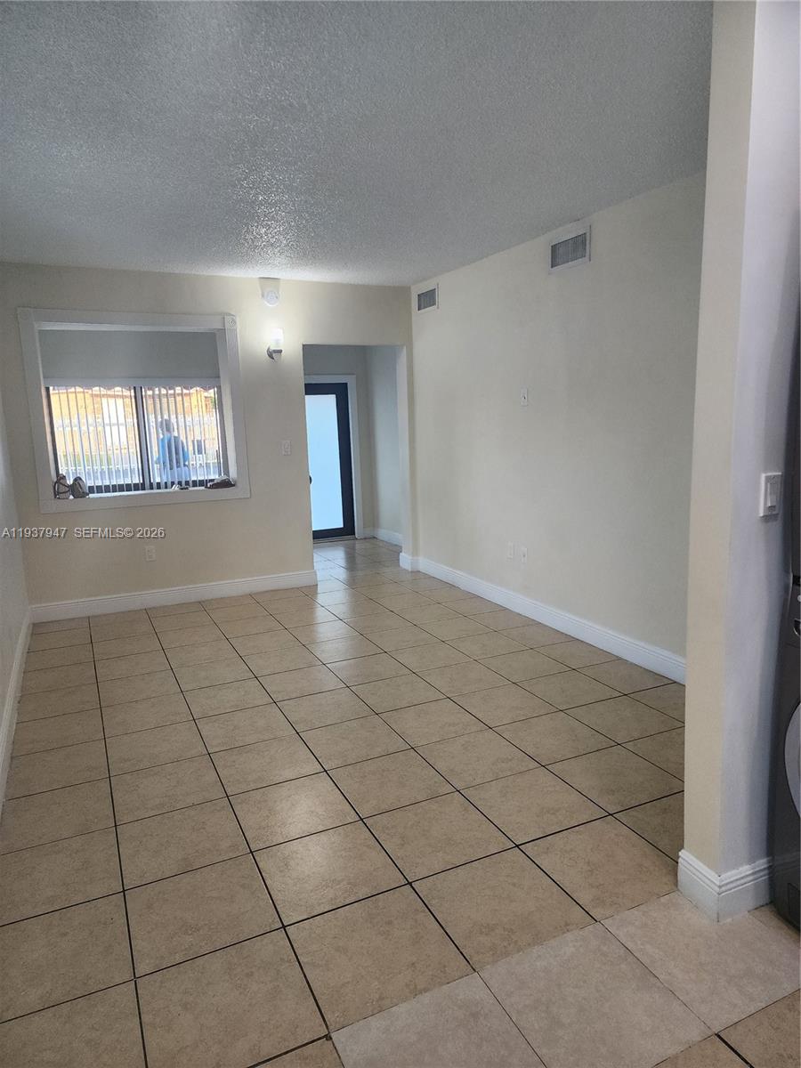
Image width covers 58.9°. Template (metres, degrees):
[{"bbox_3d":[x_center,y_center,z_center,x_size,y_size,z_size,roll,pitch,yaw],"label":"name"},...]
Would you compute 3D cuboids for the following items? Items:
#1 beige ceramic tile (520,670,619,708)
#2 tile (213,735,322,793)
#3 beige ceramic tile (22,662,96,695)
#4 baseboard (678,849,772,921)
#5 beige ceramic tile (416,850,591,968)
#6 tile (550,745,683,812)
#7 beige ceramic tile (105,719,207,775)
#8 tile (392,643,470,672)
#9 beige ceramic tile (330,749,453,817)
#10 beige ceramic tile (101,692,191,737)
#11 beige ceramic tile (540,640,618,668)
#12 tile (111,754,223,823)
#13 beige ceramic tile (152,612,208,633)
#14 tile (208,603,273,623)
[{"bbox_3d":[0.886,0.812,3.716,0.401,0.010,0.401,-7,11,-24],"label":"beige ceramic tile"},{"bbox_3d":[-0.588,0.997,3.085,0.406,0.010,0.406,-7,11,-24],"label":"tile"},{"bbox_3d":[-2.080,0.881,4.324,0.417,0.010,0.414,-7,11,-24],"label":"beige ceramic tile"},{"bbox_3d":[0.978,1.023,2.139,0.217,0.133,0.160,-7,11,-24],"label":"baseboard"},{"bbox_3d":[0.312,1.165,2.235,0.420,0.010,0.420,-7,11,-24],"label":"beige ceramic tile"},{"bbox_3d":[0.861,0.968,2.825,0.401,0.010,0.401,-7,11,-24],"label":"tile"},{"bbox_3d":[-1.119,0.975,3.249,0.401,0.010,0.401,-7,11,-24],"label":"beige ceramic tile"},{"bbox_3d":[0.179,0.742,4.265,0.393,0.010,0.394,-7,11,-24],"label":"tile"},{"bbox_3d":[-0.039,1.000,2.857,0.398,0.010,0.394,-7,11,-24],"label":"beige ceramic tile"},{"bbox_3d":[-1.355,0.964,3.790,0.420,0.010,0.420,-7,11,-24],"label":"beige ceramic tile"},{"bbox_3d":[1.060,0.715,4.235,0.352,0.010,0.401,-7,11,-24],"label":"beige ceramic tile"},{"bbox_3d":[-0.987,1.071,2.999,0.417,0.010,0.414,-7,11,-24],"label":"tile"},{"bbox_3d":[-1.597,0.644,5.210,0.403,0.010,0.397,-7,11,-24],"label":"beige ceramic tile"},{"bbox_3d":[-1.240,0.605,5.397,0.403,0.010,0.398,-7,11,-24],"label":"tile"}]

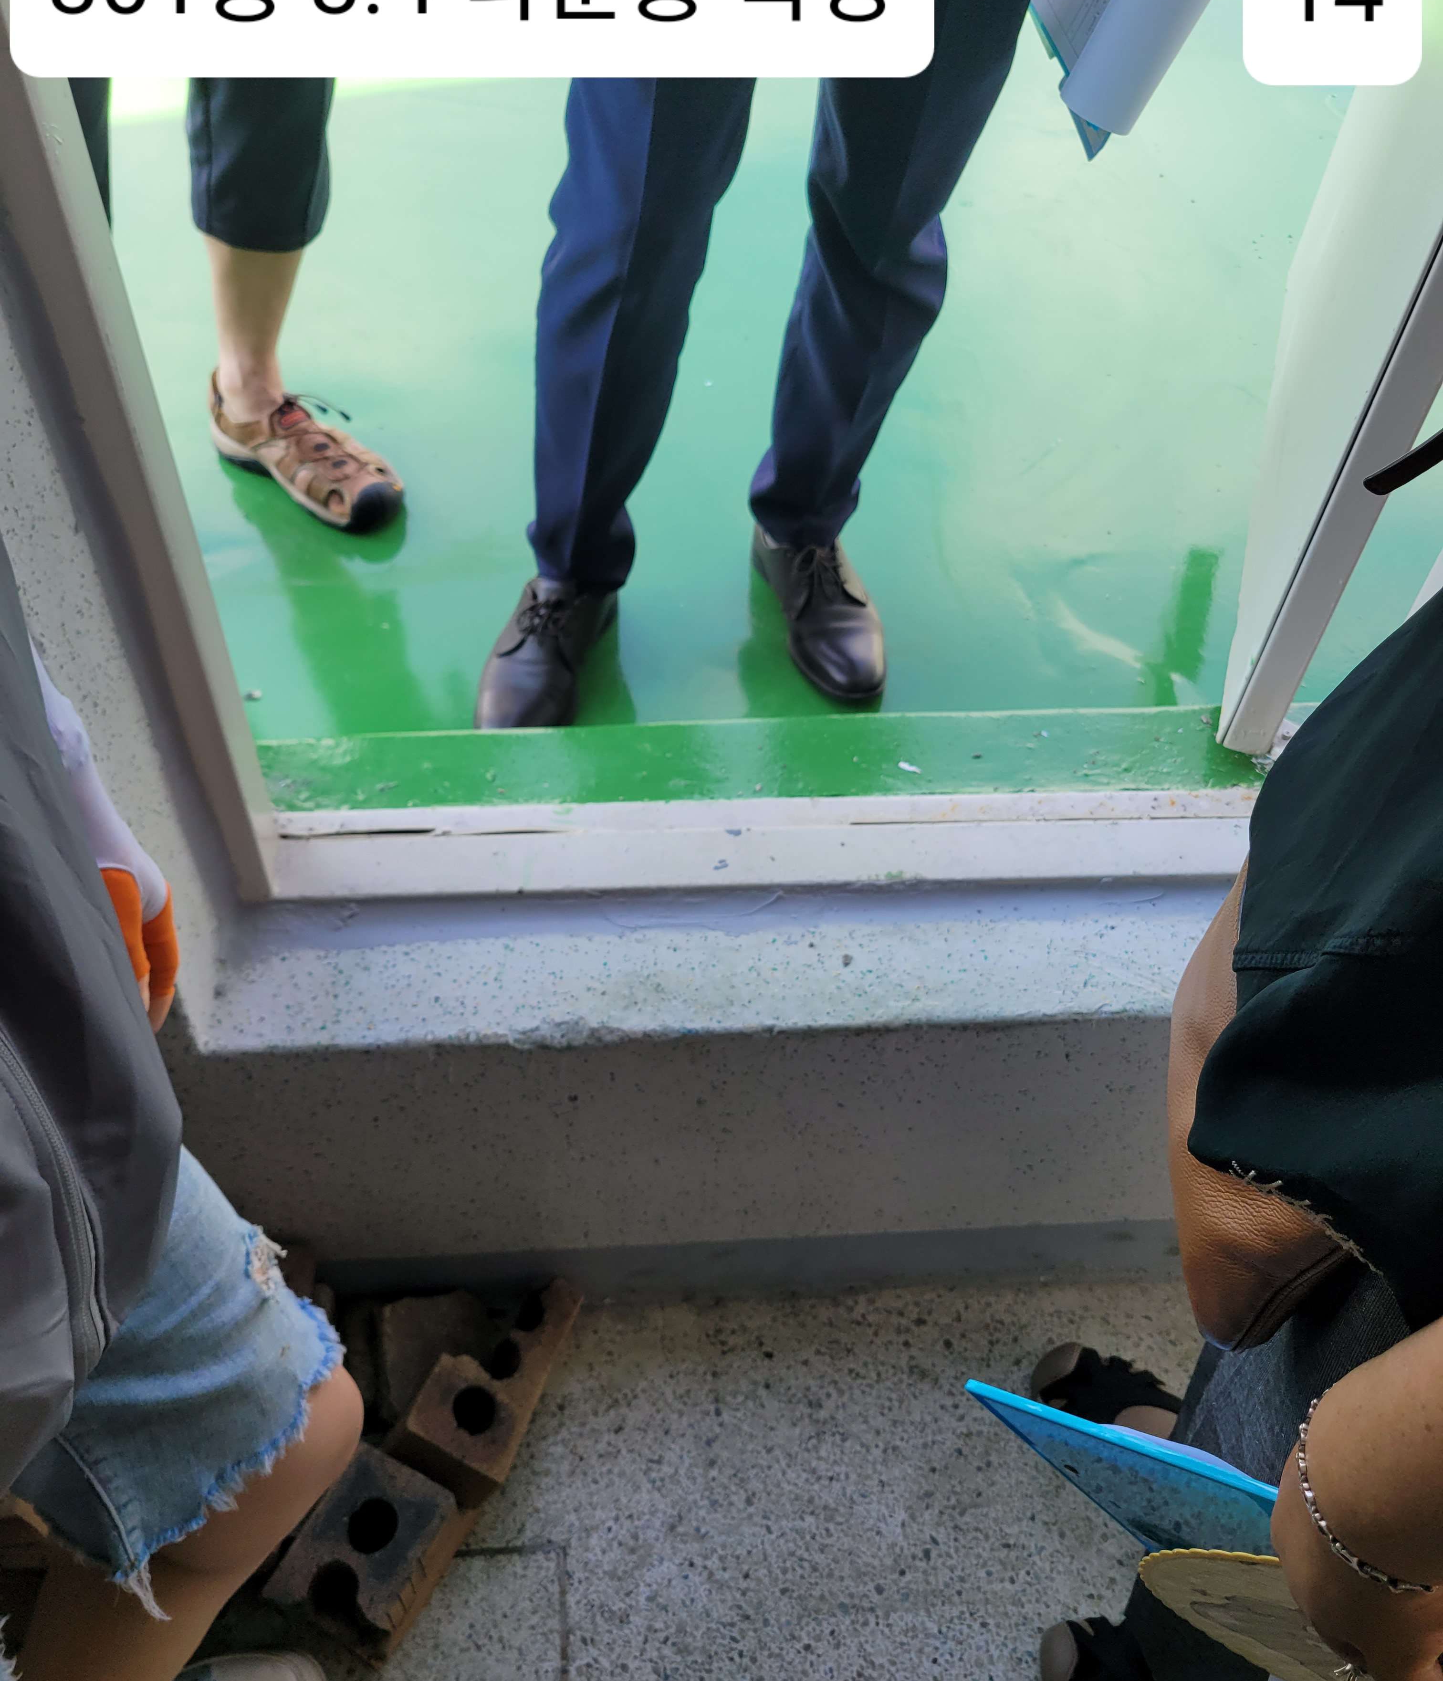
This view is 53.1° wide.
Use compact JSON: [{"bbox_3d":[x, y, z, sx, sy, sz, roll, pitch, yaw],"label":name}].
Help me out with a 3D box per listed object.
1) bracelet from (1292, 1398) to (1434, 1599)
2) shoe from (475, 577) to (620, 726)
[{"bbox_3d":[0.205,0.197,0.440,0.062,0.022,0.068,39,38,11],"label":"bracelet"},{"bbox_3d":[-0.181,-0.238,1.566,0.105,0.105,0.285,13,49,8],"label":"shoe"}]

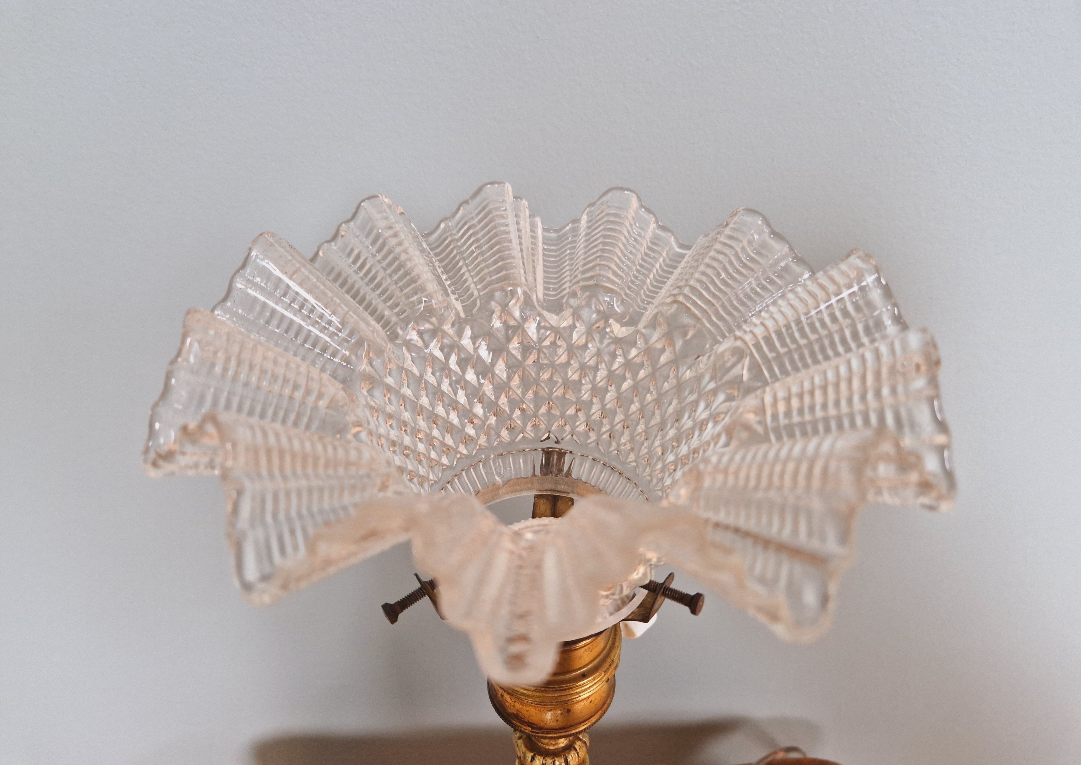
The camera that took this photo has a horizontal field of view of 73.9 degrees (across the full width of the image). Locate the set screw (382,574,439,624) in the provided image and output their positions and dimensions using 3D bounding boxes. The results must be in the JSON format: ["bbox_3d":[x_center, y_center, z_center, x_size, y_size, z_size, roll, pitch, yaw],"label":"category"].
[{"bbox_3d":[-0.033,0.057,0.191,0.018,0.006,0.006,-29,42,-26],"label":"set screw"}]

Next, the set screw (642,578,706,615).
[{"bbox_3d":[0.033,0.054,0.187,0.018,0.006,0.006,12,37,31],"label":"set screw"}]

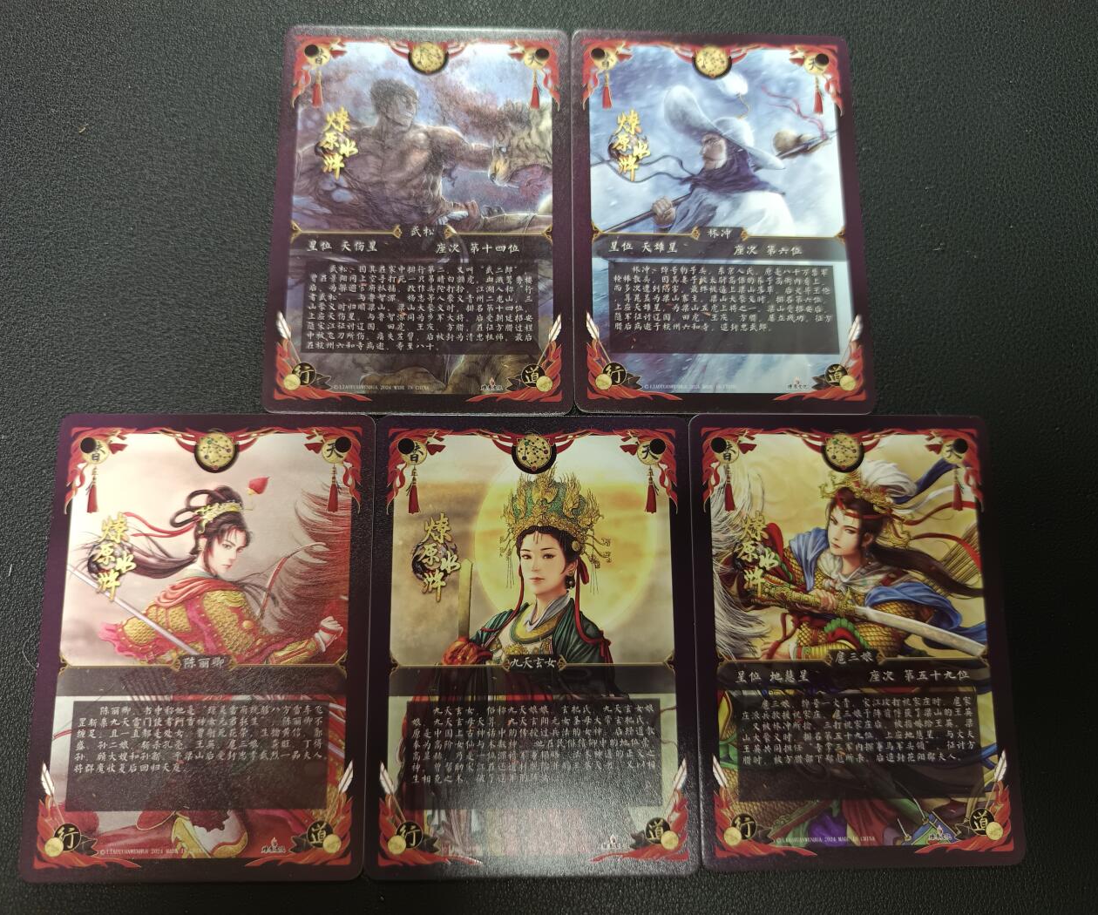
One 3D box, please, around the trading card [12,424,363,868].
[{"bbox_3d":[-0.066,0.035,0.163,0.063,0.001,0.088,0,80,-2],"label":"trading card"}]

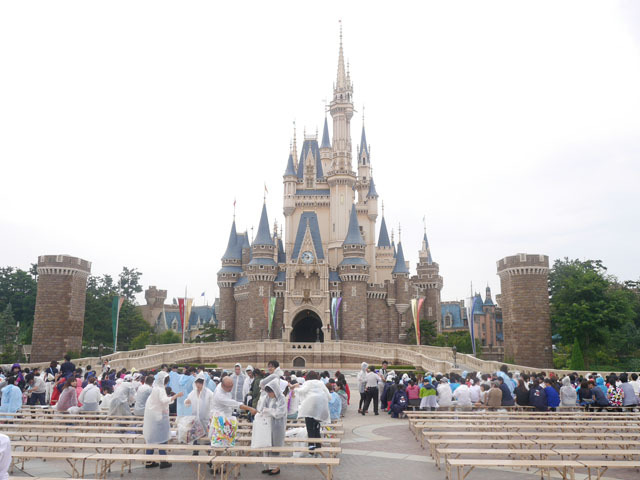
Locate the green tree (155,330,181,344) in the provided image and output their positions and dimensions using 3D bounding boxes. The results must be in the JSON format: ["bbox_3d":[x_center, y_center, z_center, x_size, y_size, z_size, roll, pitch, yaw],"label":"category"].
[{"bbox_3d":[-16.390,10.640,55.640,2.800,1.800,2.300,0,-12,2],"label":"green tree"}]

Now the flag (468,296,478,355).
[{"bbox_3d":[11.738,6.538,39.590,0.820,4.500,0.300,0,-12,2],"label":"flag"}]

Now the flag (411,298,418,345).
[{"bbox_3d":[9.019,7.738,49.151,0.850,4.500,0.300,0,-12,2],"label":"flag"}]

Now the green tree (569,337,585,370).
[{"bbox_3d":[19.502,8.706,39.361,1.250,2.900,1.250,0,-12,2],"label":"green tree"}]

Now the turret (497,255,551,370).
[{"bbox_3d":[16.286,5.680,41.128,3.400,9.000,3.300,0,-12,2],"label":"turret"}]

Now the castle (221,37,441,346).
[{"bbox_3d":[1.900,-9.181,75.384,28.000,49.500,29.000,0,-12,2],"label":"castle"}]

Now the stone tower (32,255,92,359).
[{"bbox_3d":[-21.306,5.870,42.505,3.400,9.000,3.300,0,-12,2],"label":"stone tower"}]

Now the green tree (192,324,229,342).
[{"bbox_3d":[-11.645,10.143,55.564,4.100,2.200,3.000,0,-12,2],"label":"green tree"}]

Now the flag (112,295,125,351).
[{"bbox_3d":[-16.001,6.710,41.110,0.880,4.400,0.300,0,-12,2],"label":"flag"}]

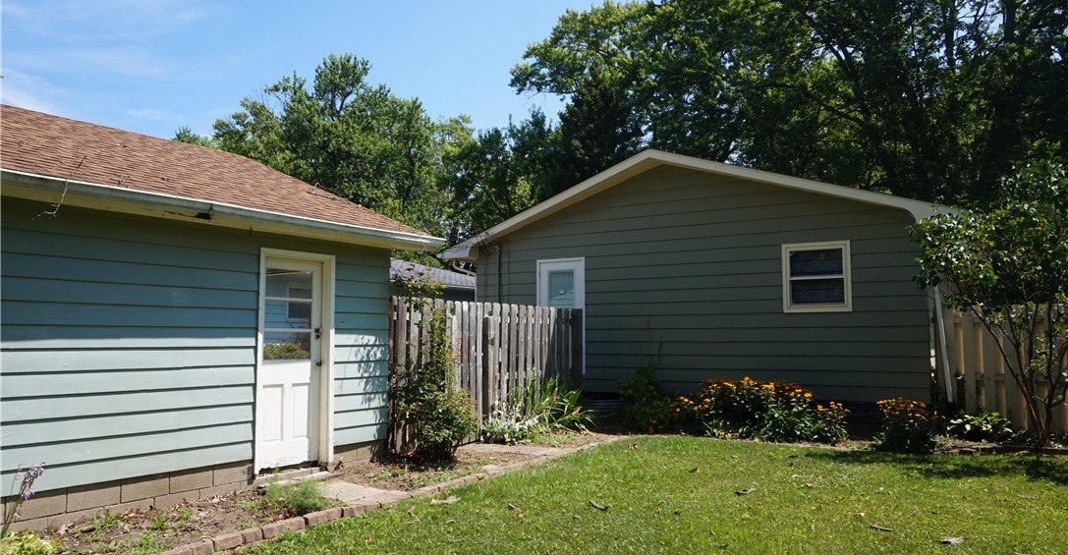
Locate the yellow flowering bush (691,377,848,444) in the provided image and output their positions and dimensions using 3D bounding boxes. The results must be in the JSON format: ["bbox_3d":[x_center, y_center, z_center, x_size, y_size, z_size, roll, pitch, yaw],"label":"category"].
[{"bbox_3d":[3.172,1.783,10.198,2.054,0.815,1.000,-3,-6,30],"label":"yellow flowering bush"}]

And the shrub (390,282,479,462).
[{"bbox_3d":[-1.174,1.035,8.598,0.750,2.040,0.920,-3,-6,34],"label":"shrub"}]

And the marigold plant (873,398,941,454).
[{"bbox_3d":[4.675,1.831,9.239,0.780,0.612,0.720,-3,-5,29],"label":"marigold plant"}]

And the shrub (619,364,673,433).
[{"bbox_3d":[1.694,1.807,11.159,0.780,0.974,0.750,0,-5,0],"label":"shrub"}]

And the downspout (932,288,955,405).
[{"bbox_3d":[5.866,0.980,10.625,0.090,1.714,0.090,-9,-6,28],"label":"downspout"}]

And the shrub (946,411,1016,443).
[{"bbox_3d":[5.874,1.945,9.734,0.840,0.340,0.750,-3,-5,29],"label":"shrub"}]

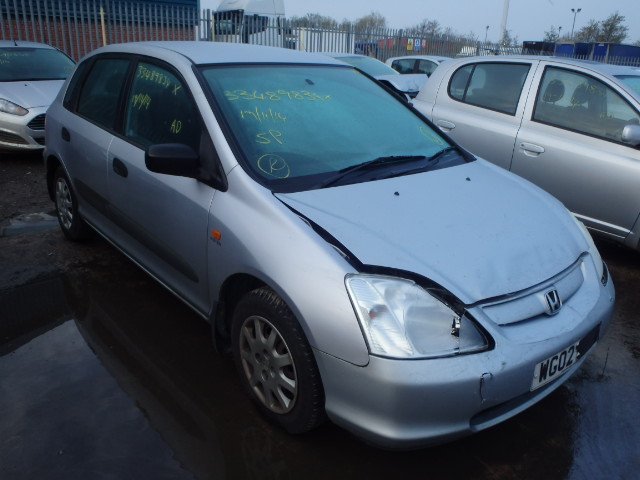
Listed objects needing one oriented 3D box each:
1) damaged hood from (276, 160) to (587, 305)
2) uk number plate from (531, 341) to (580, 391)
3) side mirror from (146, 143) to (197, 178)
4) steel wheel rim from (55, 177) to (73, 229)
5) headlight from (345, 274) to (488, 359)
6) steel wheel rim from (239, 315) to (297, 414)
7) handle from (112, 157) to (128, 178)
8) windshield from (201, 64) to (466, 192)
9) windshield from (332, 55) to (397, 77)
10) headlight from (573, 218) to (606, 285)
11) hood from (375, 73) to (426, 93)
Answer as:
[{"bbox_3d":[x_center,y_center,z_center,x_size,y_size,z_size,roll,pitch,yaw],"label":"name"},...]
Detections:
[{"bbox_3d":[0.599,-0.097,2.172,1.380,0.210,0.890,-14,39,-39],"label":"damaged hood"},{"bbox_3d":[0.862,0.441,1.868,0.370,0.112,0.030,-14,26,-39],"label":"uk number plate"},{"bbox_3d":[-0.629,-0.337,2.194,0.230,0.150,0.140,-14,26,-39],"label":"side mirror"},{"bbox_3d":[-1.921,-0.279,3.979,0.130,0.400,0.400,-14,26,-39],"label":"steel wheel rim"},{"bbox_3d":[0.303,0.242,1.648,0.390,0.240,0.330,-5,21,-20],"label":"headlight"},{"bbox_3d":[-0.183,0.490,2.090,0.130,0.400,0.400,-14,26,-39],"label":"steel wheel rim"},{"bbox_3d":[-1.083,-0.391,2.796,0.050,0.085,0.200,-14,26,-39],"label":"handle"},{"bbox_3d":[0.073,-0.663,2.644,1.380,0.180,0.950,-14,53,-39],"label":"windshield"},{"bbox_3d":[1.111,-3.986,11.761,1.360,0.180,0.930,-17,55,-44],"label":"windshield"},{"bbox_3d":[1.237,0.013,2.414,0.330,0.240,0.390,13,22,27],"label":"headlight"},{"bbox_3d":[1.704,-3.436,11.344,0.850,0.280,1.350,34,34,33],"label":"hood"}]

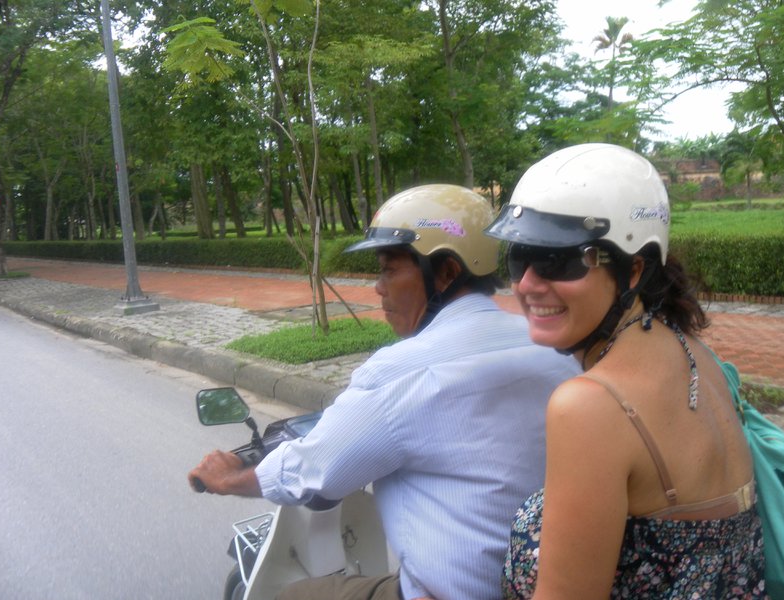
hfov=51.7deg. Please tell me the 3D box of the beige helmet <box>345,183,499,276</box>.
[{"bbox_3d":[0.059,-0.139,1.600,0.302,0.182,0.225,-2,5,2],"label":"beige helmet"}]

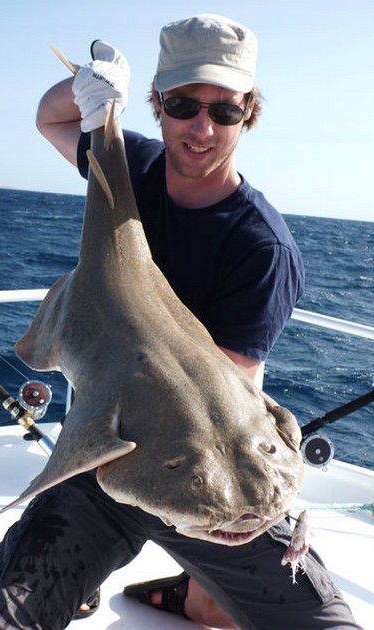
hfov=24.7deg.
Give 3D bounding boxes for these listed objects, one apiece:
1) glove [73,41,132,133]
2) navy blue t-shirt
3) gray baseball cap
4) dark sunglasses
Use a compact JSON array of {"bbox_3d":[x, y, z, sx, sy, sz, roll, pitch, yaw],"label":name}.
[{"bbox_3d":[-0.138,-0.366,1.370,0.098,0.145,0.115,3,13,-1],"label":"glove"},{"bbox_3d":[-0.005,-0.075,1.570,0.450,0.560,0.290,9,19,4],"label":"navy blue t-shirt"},{"bbox_3d":[0.034,-0.447,1.450,0.175,0.130,0.250,3,18,-2],"label":"gray baseball cap"},{"bbox_3d":[0.030,-0.355,1.415,0.142,0.048,0.135,6,25,-4],"label":"dark sunglasses"}]

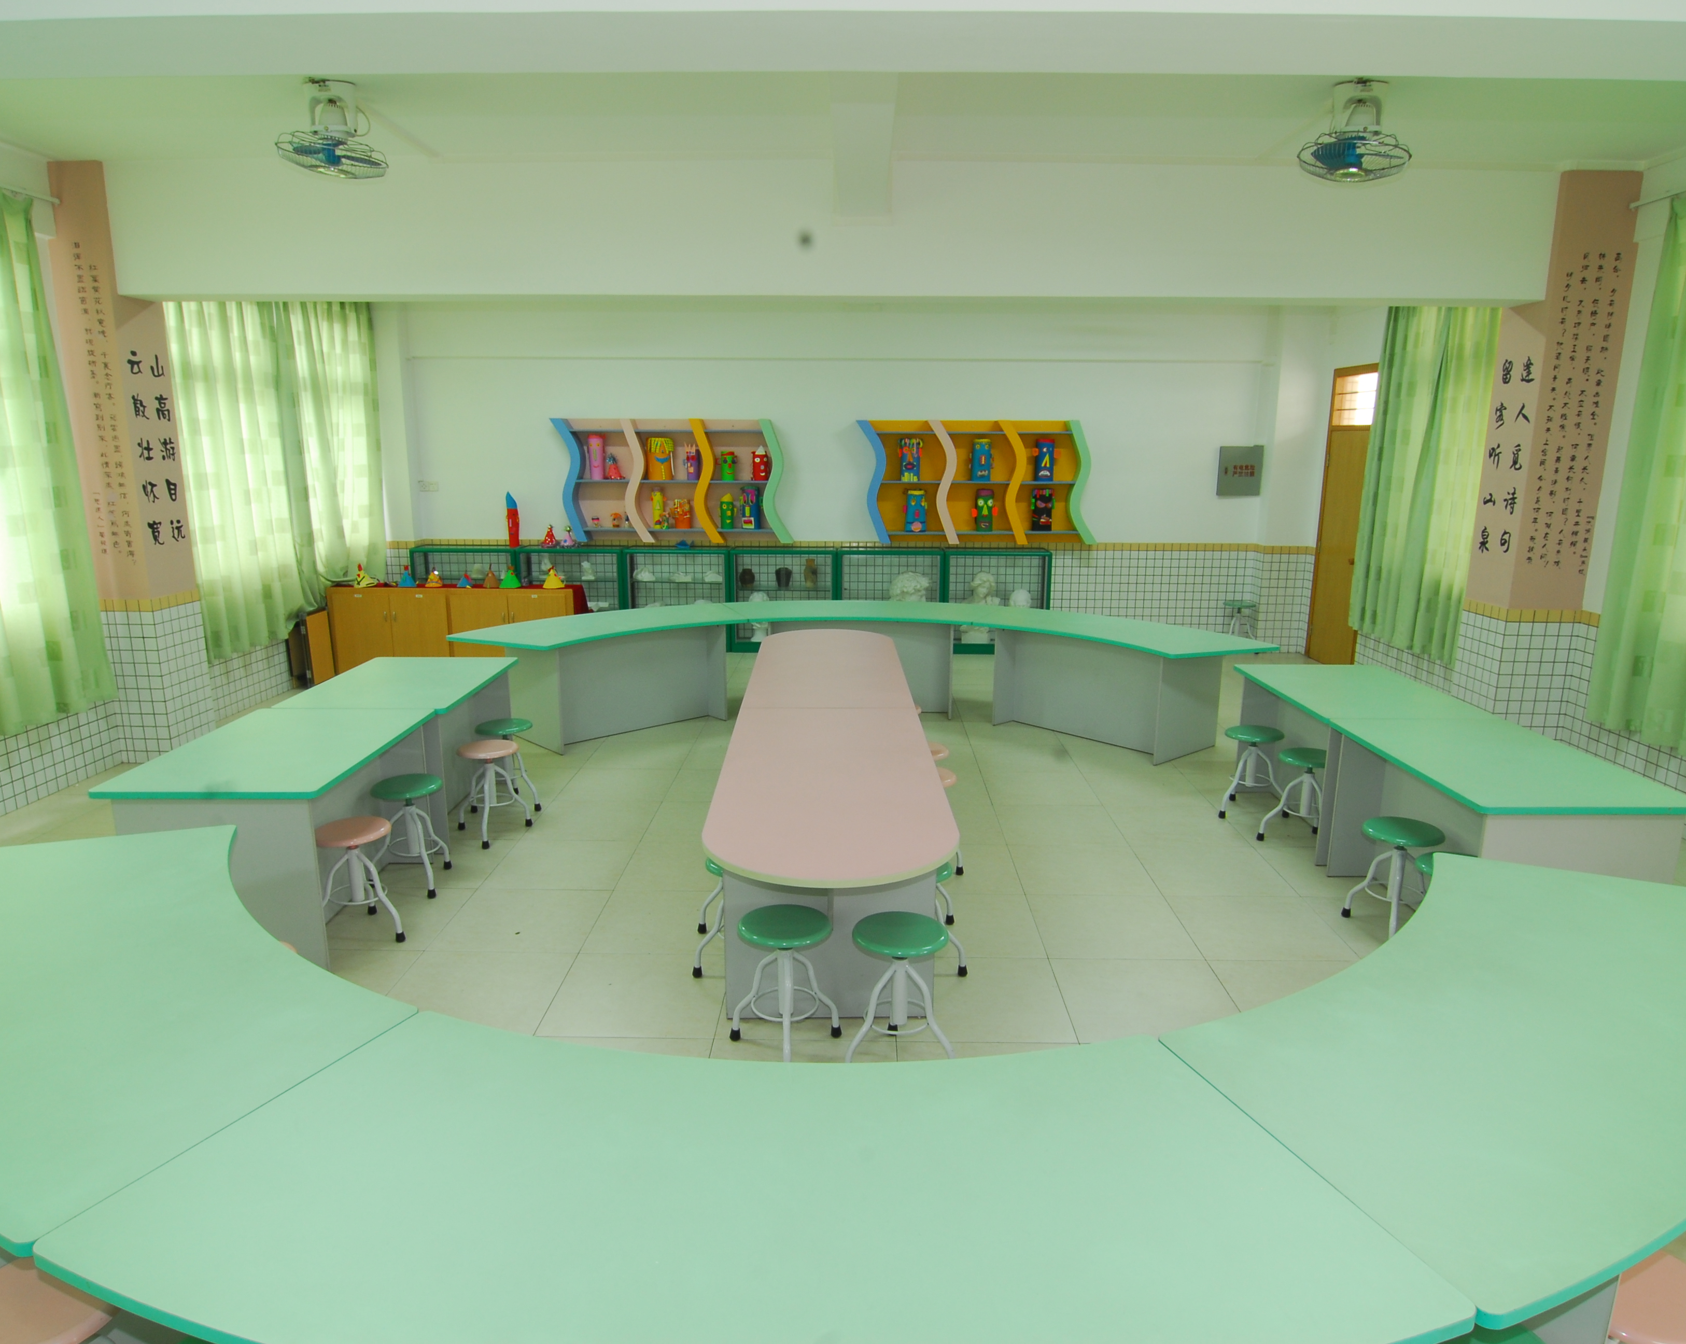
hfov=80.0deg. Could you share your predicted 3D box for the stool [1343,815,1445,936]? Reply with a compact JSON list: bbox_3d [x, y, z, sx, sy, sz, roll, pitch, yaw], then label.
[{"bbox_3d":[2.272,0.857,4.118,0.360,0.464,0.360,0,12,1],"label":"stool"}]

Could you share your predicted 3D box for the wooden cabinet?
[{"bbox_3d":[-3.176,-0.326,8.390,1.990,0.790,0.370,0,13,1],"label":"wooden cabinet"}]

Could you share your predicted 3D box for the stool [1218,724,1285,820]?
[{"bbox_3d":[2.240,0.549,5.517,0.360,0.463,0.360,0,12,1],"label":"stool"}]

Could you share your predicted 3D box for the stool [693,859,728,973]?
[{"bbox_3d":[-0.364,0.927,3.750,0.370,0.465,0.370,0,13,1],"label":"stool"}]

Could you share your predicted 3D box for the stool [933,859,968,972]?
[{"bbox_3d":[0.260,0.939,3.704,0.370,0.465,0.370,0,13,1],"label":"stool"}]

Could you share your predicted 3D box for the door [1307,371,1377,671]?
[{"bbox_3d":[4.580,-1.382,9.143,0.080,2.693,0.979,0,12,1],"label":"door"}]

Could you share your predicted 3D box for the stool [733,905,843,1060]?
[{"bbox_3d":[-0.185,1.042,3.234,0.375,0.475,0.370,0,13,1],"label":"stool"}]

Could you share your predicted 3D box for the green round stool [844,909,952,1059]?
[{"bbox_3d":[0.182,1.040,3.216,0.360,0.479,0.360,0,12,0],"label":"green round stool"}]

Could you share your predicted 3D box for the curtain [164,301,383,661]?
[{"bbox_3d":[-4.267,-1.687,7.871,0.200,2.770,2.920,0,13,1],"label":"curtain"}]

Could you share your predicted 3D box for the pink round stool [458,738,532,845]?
[{"bbox_3d":[-1.810,0.609,5.164,0.360,0.471,0.360,0,12,0],"label":"pink round stool"}]

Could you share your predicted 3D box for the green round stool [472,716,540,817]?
[{"bbox_3d":[-1.863,0.517,5.584,0.360,0.469,0.360,0,12,0],"label":"green round stool"}]

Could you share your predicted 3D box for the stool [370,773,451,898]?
[{"bbox_3d":[-1.958,0.737,4.525,0.370,0.475,0.370,0,13,1],"label":"stool"}]

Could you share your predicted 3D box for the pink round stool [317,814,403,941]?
[{"bbox_3d":[-1.974,0.851,4.078,0.360,0.464,0.360,0,12,0],"label":"pink round stool"}]

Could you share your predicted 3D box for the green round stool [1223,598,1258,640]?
[{"bbox_3d":[3.726,-0.394,9.462,0.370,0.475,0.370,0,13,1],"label":"green round stool"}]

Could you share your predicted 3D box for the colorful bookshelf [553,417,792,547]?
[{"bbox_3d":[-1.571,-1.803,9.400,2.220,1.130,0.220,0,13,1],"label":"colorful bookshelf"}]

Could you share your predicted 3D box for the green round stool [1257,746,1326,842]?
[{"bbox_3d":[2.344,0.643,5.079,0.360,0.469,0.360,0,12,1],"label":"green round stool"}]

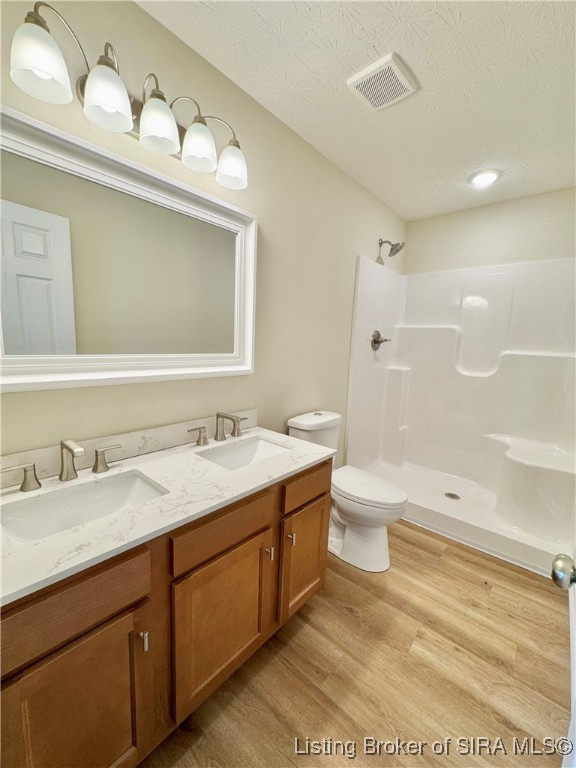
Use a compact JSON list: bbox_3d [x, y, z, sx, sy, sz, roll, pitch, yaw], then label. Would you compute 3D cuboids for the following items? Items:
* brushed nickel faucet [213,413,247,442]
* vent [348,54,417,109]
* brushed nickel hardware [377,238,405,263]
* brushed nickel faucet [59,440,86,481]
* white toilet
[{"bbox_3d":[-0.286,0.210,1.482,0.155,0.137,0.054,9,10,41],"label":"brushed nickel faucet"},{"bbox_3d":[0.421,-1.328,1.387,0.224,0.027,0.222,9,10,41],"label":"vent"},{"bbox_3d":[0.856,-1.123,2.548,0.215,0.155,0.140,9,10,41],"label":"brushed nickel hardware"},{"bbox_3d":[-0.705,0.259,1.015,0.157,0.139,0.047,9,10,41],"label":"brushed nickel faucet"},{"bbox_3d":[0.372,0.653,1.912,0.700,0.800,0.450,9,10,41],"label":"white toilet"}]

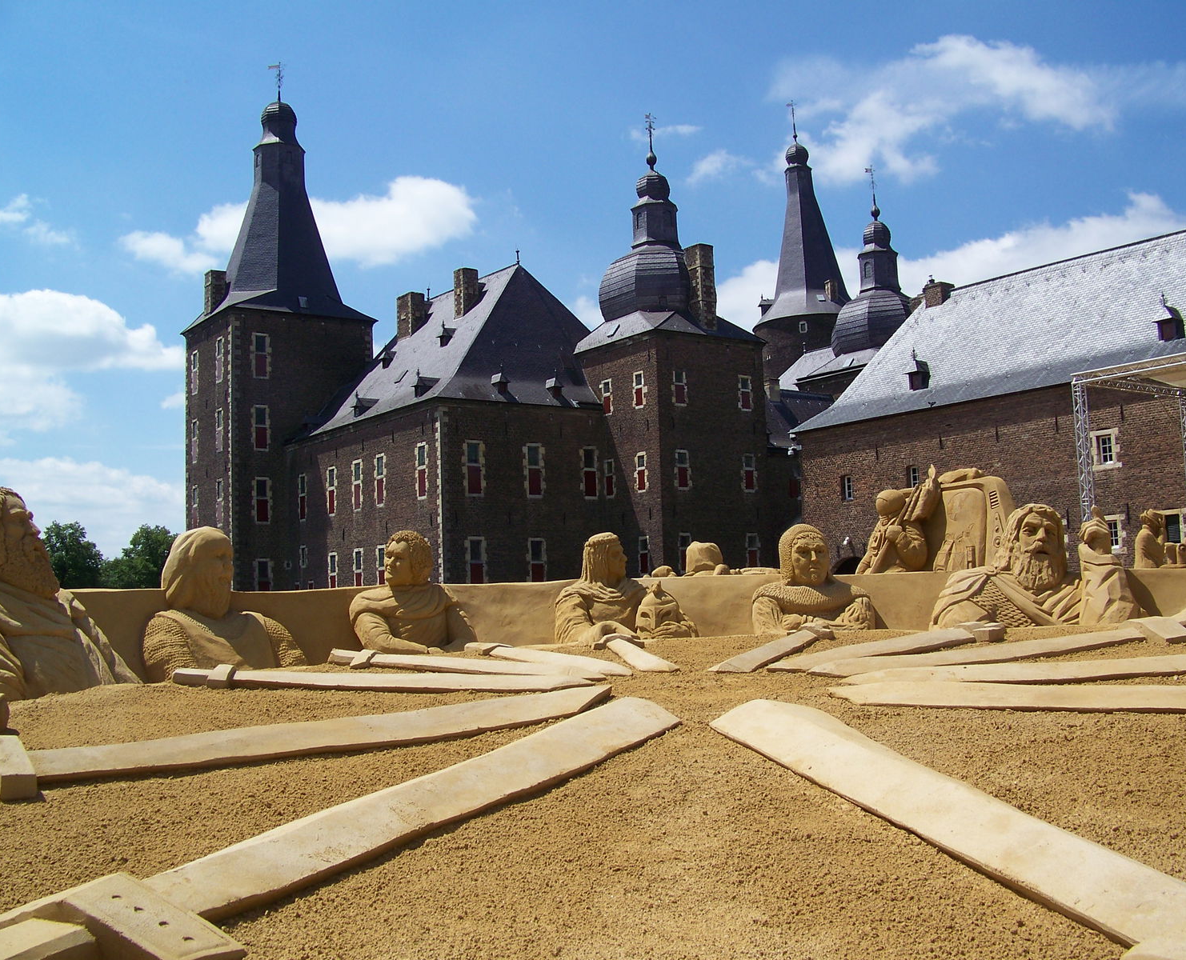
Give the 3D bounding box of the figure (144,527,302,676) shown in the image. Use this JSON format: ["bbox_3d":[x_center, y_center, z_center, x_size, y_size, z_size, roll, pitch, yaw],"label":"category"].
[{"bbox_3d":[-2.400,0.798,8.600,0.620,0.970,0.920,-7,-8,41],"label":"figure"}]

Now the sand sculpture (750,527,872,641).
[{"bbox_3d":[1.632,0.762,9.900,0.900,0.880,0.620,-3,-6,7],"label":"sand sculpture"}]

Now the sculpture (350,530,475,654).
[{"bbox_3d":[-1.169,0.727,8.600,0.780,0.810,0.550,0,-6,-21],"label":"sculpture"}]

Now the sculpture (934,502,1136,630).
[{"bbox_3d":[2.958,0.578,8.900,1.360,0.830,0.700,-4,-6,16],"label":"sculpture"}]

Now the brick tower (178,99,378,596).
[{"bbox_3d":[-18.830,-6.123,79.689,8.802,34.273,8.802,2,-7,-35],"label":"brick tower"}]

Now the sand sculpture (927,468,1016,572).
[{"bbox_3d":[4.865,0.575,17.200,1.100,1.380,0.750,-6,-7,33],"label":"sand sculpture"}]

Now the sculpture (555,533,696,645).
[{"bbox_3d":[0.249,0.831,10.200,1.050,0.860,0.680,-1,-6,-9],"label":"sculpture"}]

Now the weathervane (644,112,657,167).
[{"bbox_3d":[2.984,-17.367,68.134,0.660,2.935,0.500,1,-7,-30],"label":"weathervane"}]

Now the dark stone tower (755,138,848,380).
[{"bbox_3d":[15.701,-6.870,96.842,7.523,36.839,7.523,2,-7,-35],"label":"dark stone tower"}]

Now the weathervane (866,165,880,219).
[{"bbox_3d":[16.306,-16.801,77.506,0.750,3.175,0.520,1,-7,-30],"label":"weathervane"}]

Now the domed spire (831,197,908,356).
[{"bbox_3d":[16.587,-11.586,76.945,5.774,8.800,5.774,2,-7,-35],"label":"domed spire"}]

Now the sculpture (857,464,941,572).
[{"bbox_3d":[3.876,0.568,17.000,0.750,1.360,0.850,4,-8,-43],"label":"sculpture"}]

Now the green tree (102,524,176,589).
[{"bbox_3d":[-33.917,8.151,100.000,6.300,9.600,6.300,-2,-6,0],"label":"green tree"}]

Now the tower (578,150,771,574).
[{"bbox_3d":[4.015,-4.321,69.626,7.000,26.200,7.000,2,-7,-35],"label":"tower"}]

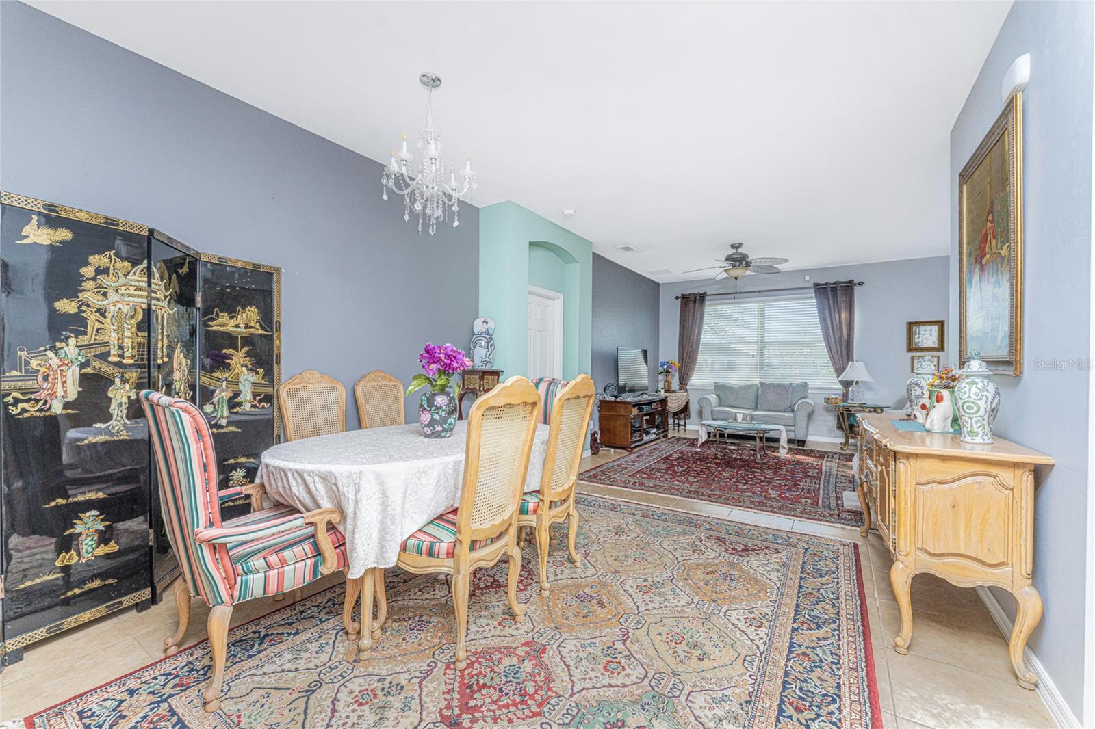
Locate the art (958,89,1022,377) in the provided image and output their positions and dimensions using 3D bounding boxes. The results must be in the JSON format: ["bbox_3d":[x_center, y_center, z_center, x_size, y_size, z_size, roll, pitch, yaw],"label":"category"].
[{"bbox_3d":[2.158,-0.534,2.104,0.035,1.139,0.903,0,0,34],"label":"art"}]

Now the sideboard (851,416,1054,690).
[{"bbox_3d":[1.959,0.757,2.226,0.509,0.840,1.439,0,0,34],"label":"sideboard"}]

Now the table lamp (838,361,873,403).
[{"bbox_3d":[4.267,0.247,5.900,0.421,0.608,0.421,0,0,34],"label":"table lamp"}]

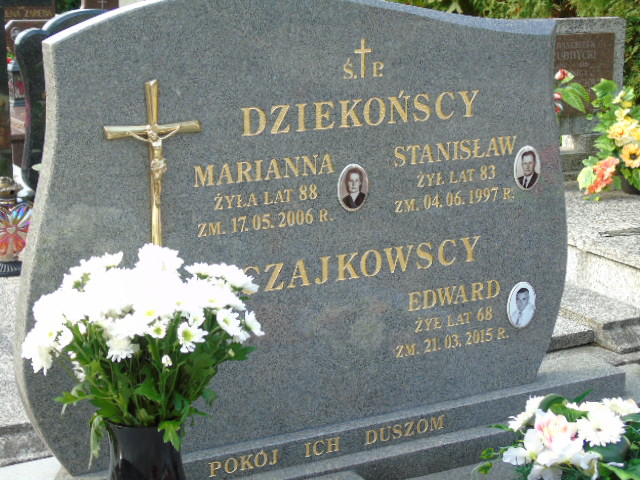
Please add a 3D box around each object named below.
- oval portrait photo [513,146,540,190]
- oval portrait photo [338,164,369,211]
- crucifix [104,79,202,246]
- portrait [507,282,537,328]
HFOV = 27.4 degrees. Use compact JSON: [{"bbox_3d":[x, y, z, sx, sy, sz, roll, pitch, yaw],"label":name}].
[{"bbox_3d":[0.488,-0.168,3.073,0.075,0.105,0.010,-7,15,-27],"label":"oval portrait photo"},{"bbox_3d":[0.075,-0.113,2.858,0.075,0.104,0.010,-7,15,-27],"label":"oval portrait photo"},{"bbox_3d":[-0.329,-0.112,2.621,0.201,0.410,0.036,-7,15,-27],"label":"crucifix"},{"bbox_3d":[0.487,0.157,3.150,0.085,0.115,0.010,-7,15,-27],"label":"portrait"}]

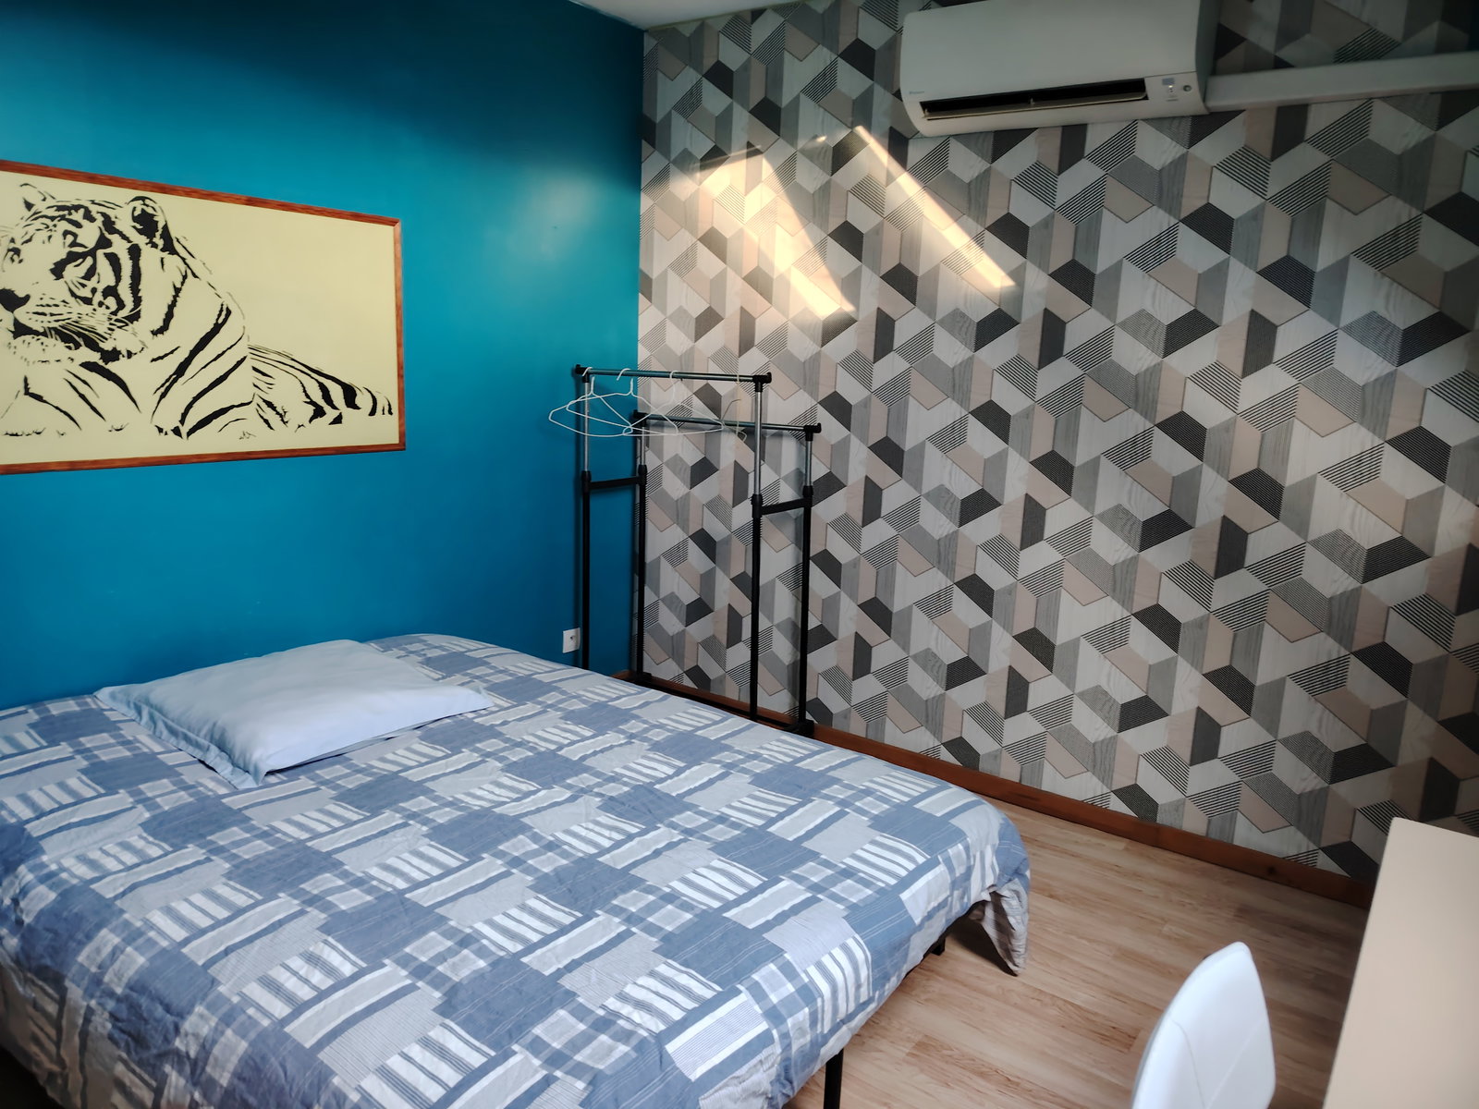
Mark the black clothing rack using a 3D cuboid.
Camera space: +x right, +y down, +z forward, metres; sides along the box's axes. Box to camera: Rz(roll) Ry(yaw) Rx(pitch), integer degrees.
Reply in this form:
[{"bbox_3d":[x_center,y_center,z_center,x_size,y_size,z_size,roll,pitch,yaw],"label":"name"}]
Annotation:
[{"bbox_3d":[-0.161,0.017,3.480,0.820,1.275,0.380,10,14,35],"label":"black clothing rack"}]

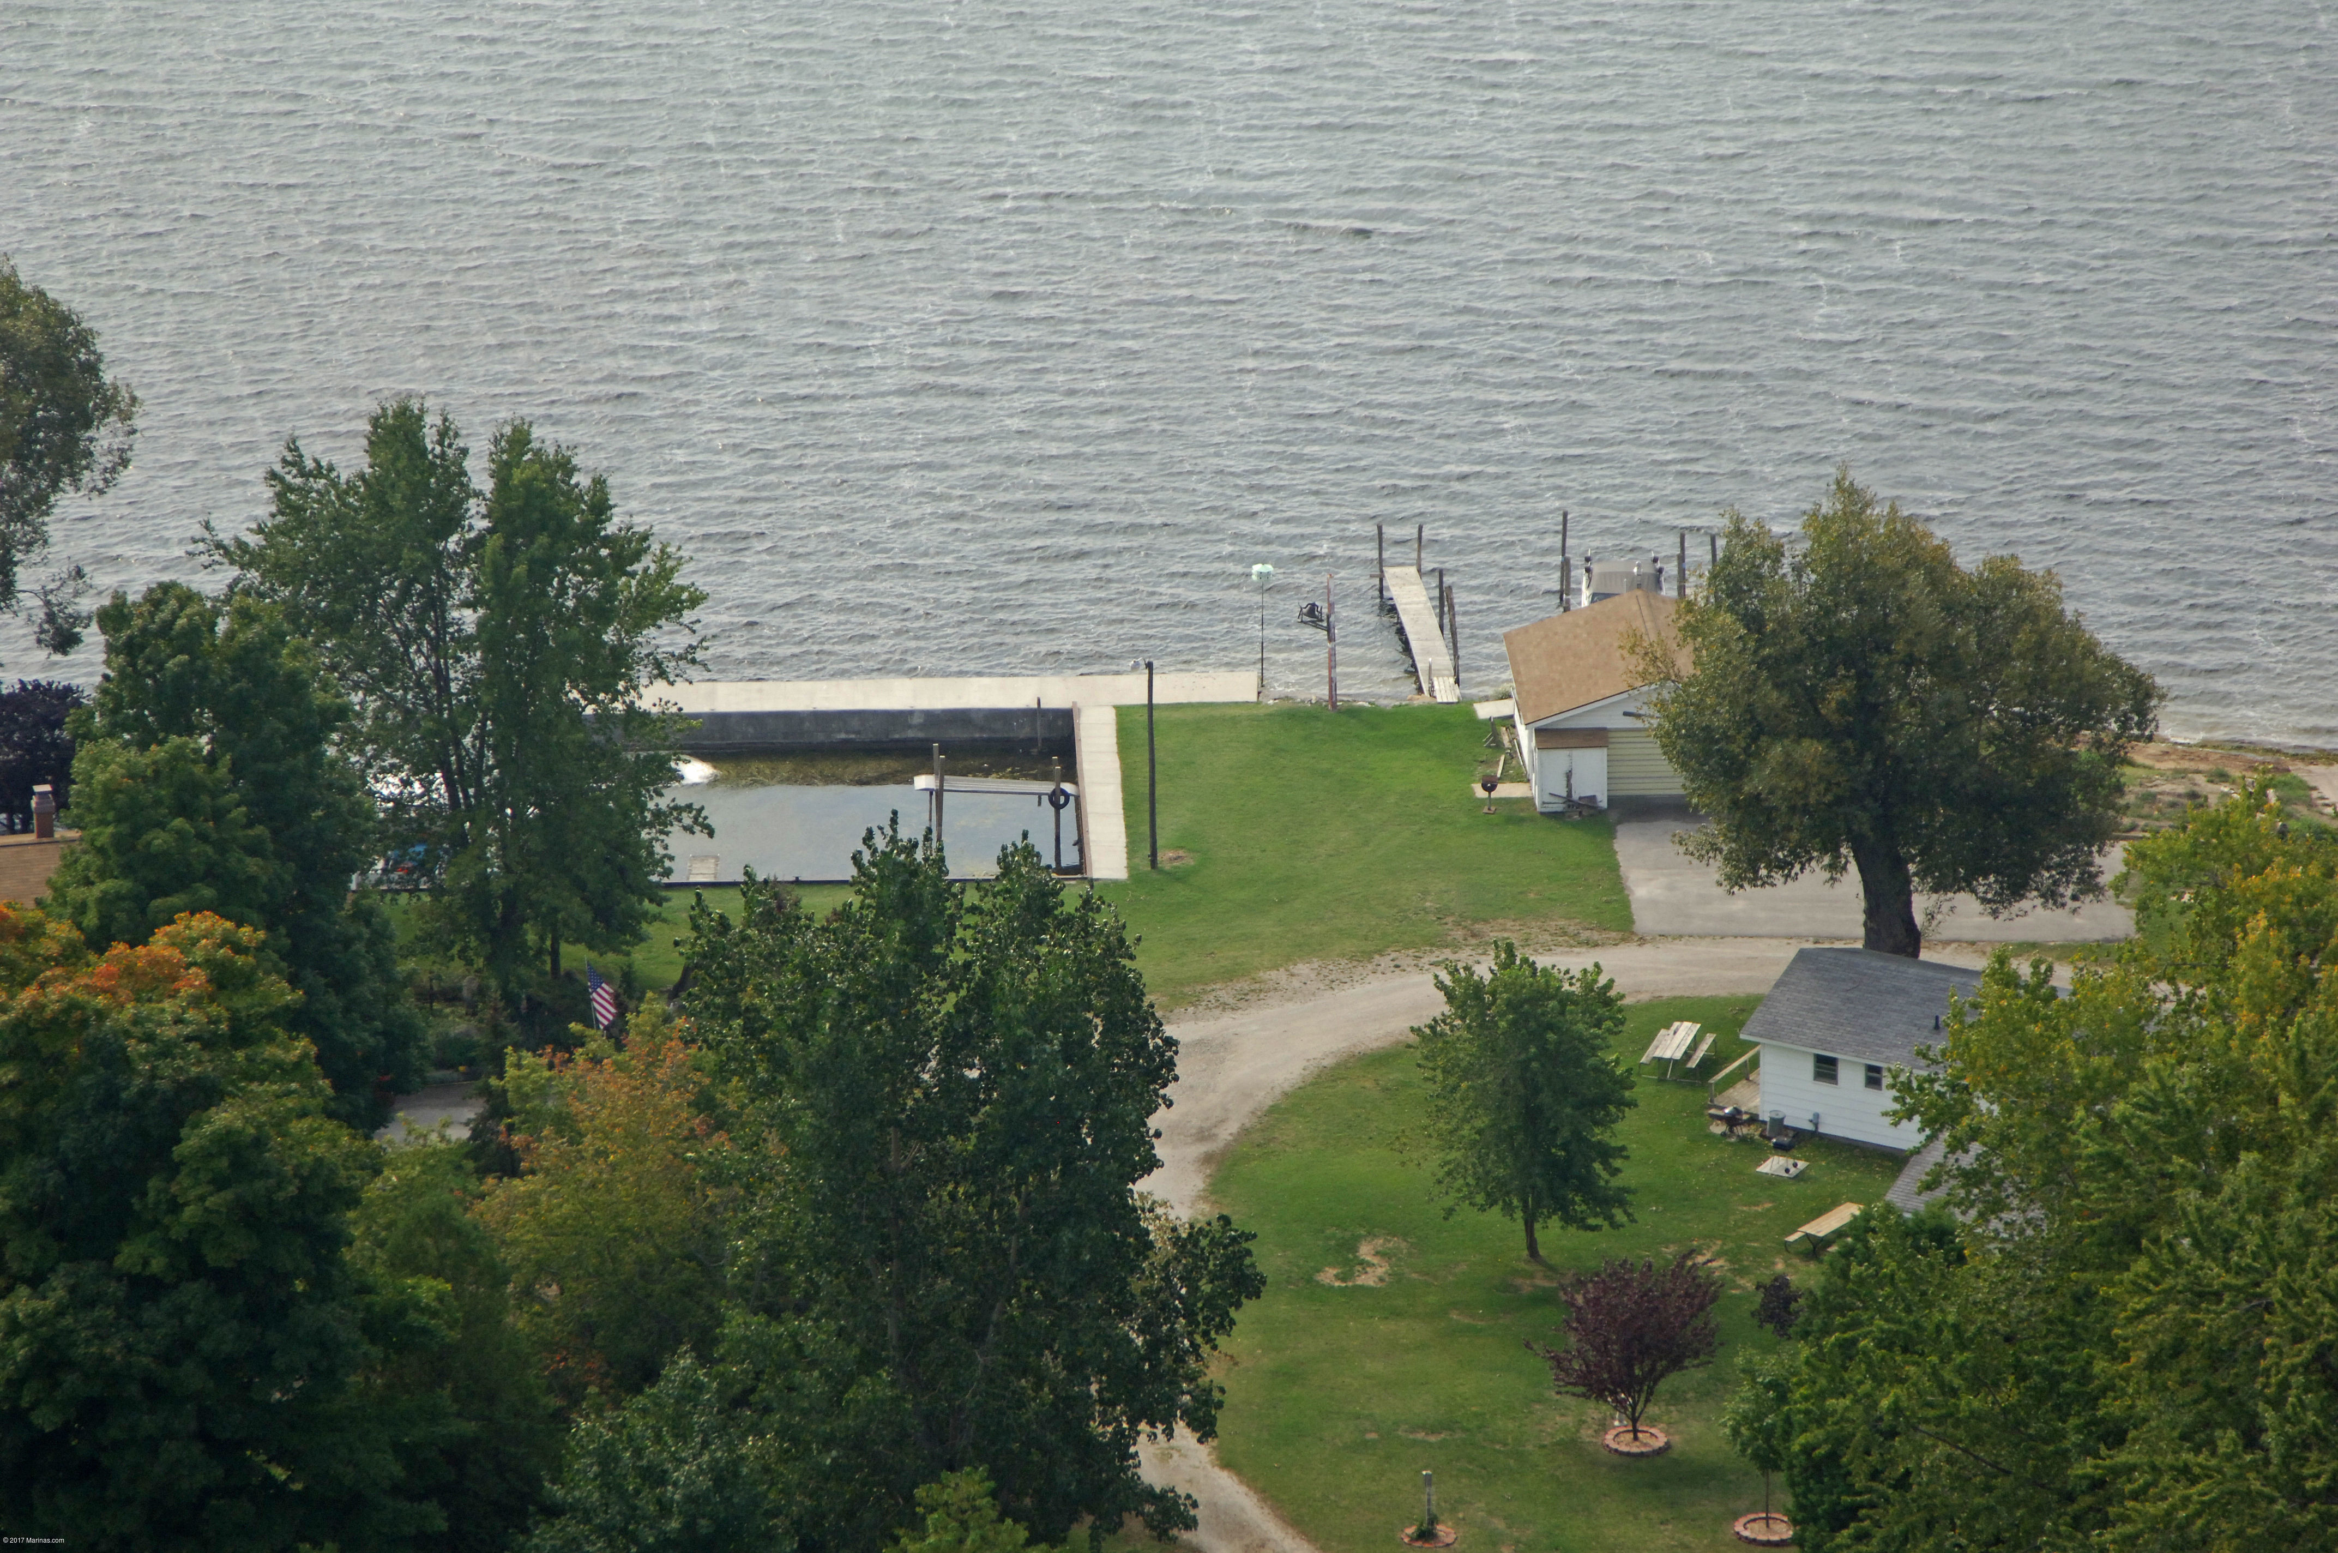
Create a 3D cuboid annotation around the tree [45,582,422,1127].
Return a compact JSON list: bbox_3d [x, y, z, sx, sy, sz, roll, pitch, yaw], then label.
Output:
[{"bbox_3d":[-25.317,1.960,247.326,10.157,15.112,9.852,0,19,0],"label":"tree"}]

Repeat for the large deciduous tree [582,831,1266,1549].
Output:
[{"bbox_3d":[-5.898,10.061,218.849,16.175,18.645,14.881,0,19,0],"label":"large deciduous tree"}]

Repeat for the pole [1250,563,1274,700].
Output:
[{"bbox_3d":[2.890,-4.473,282.222,0.673,4.187,0.673,0,19,0],"label":"pole"}]

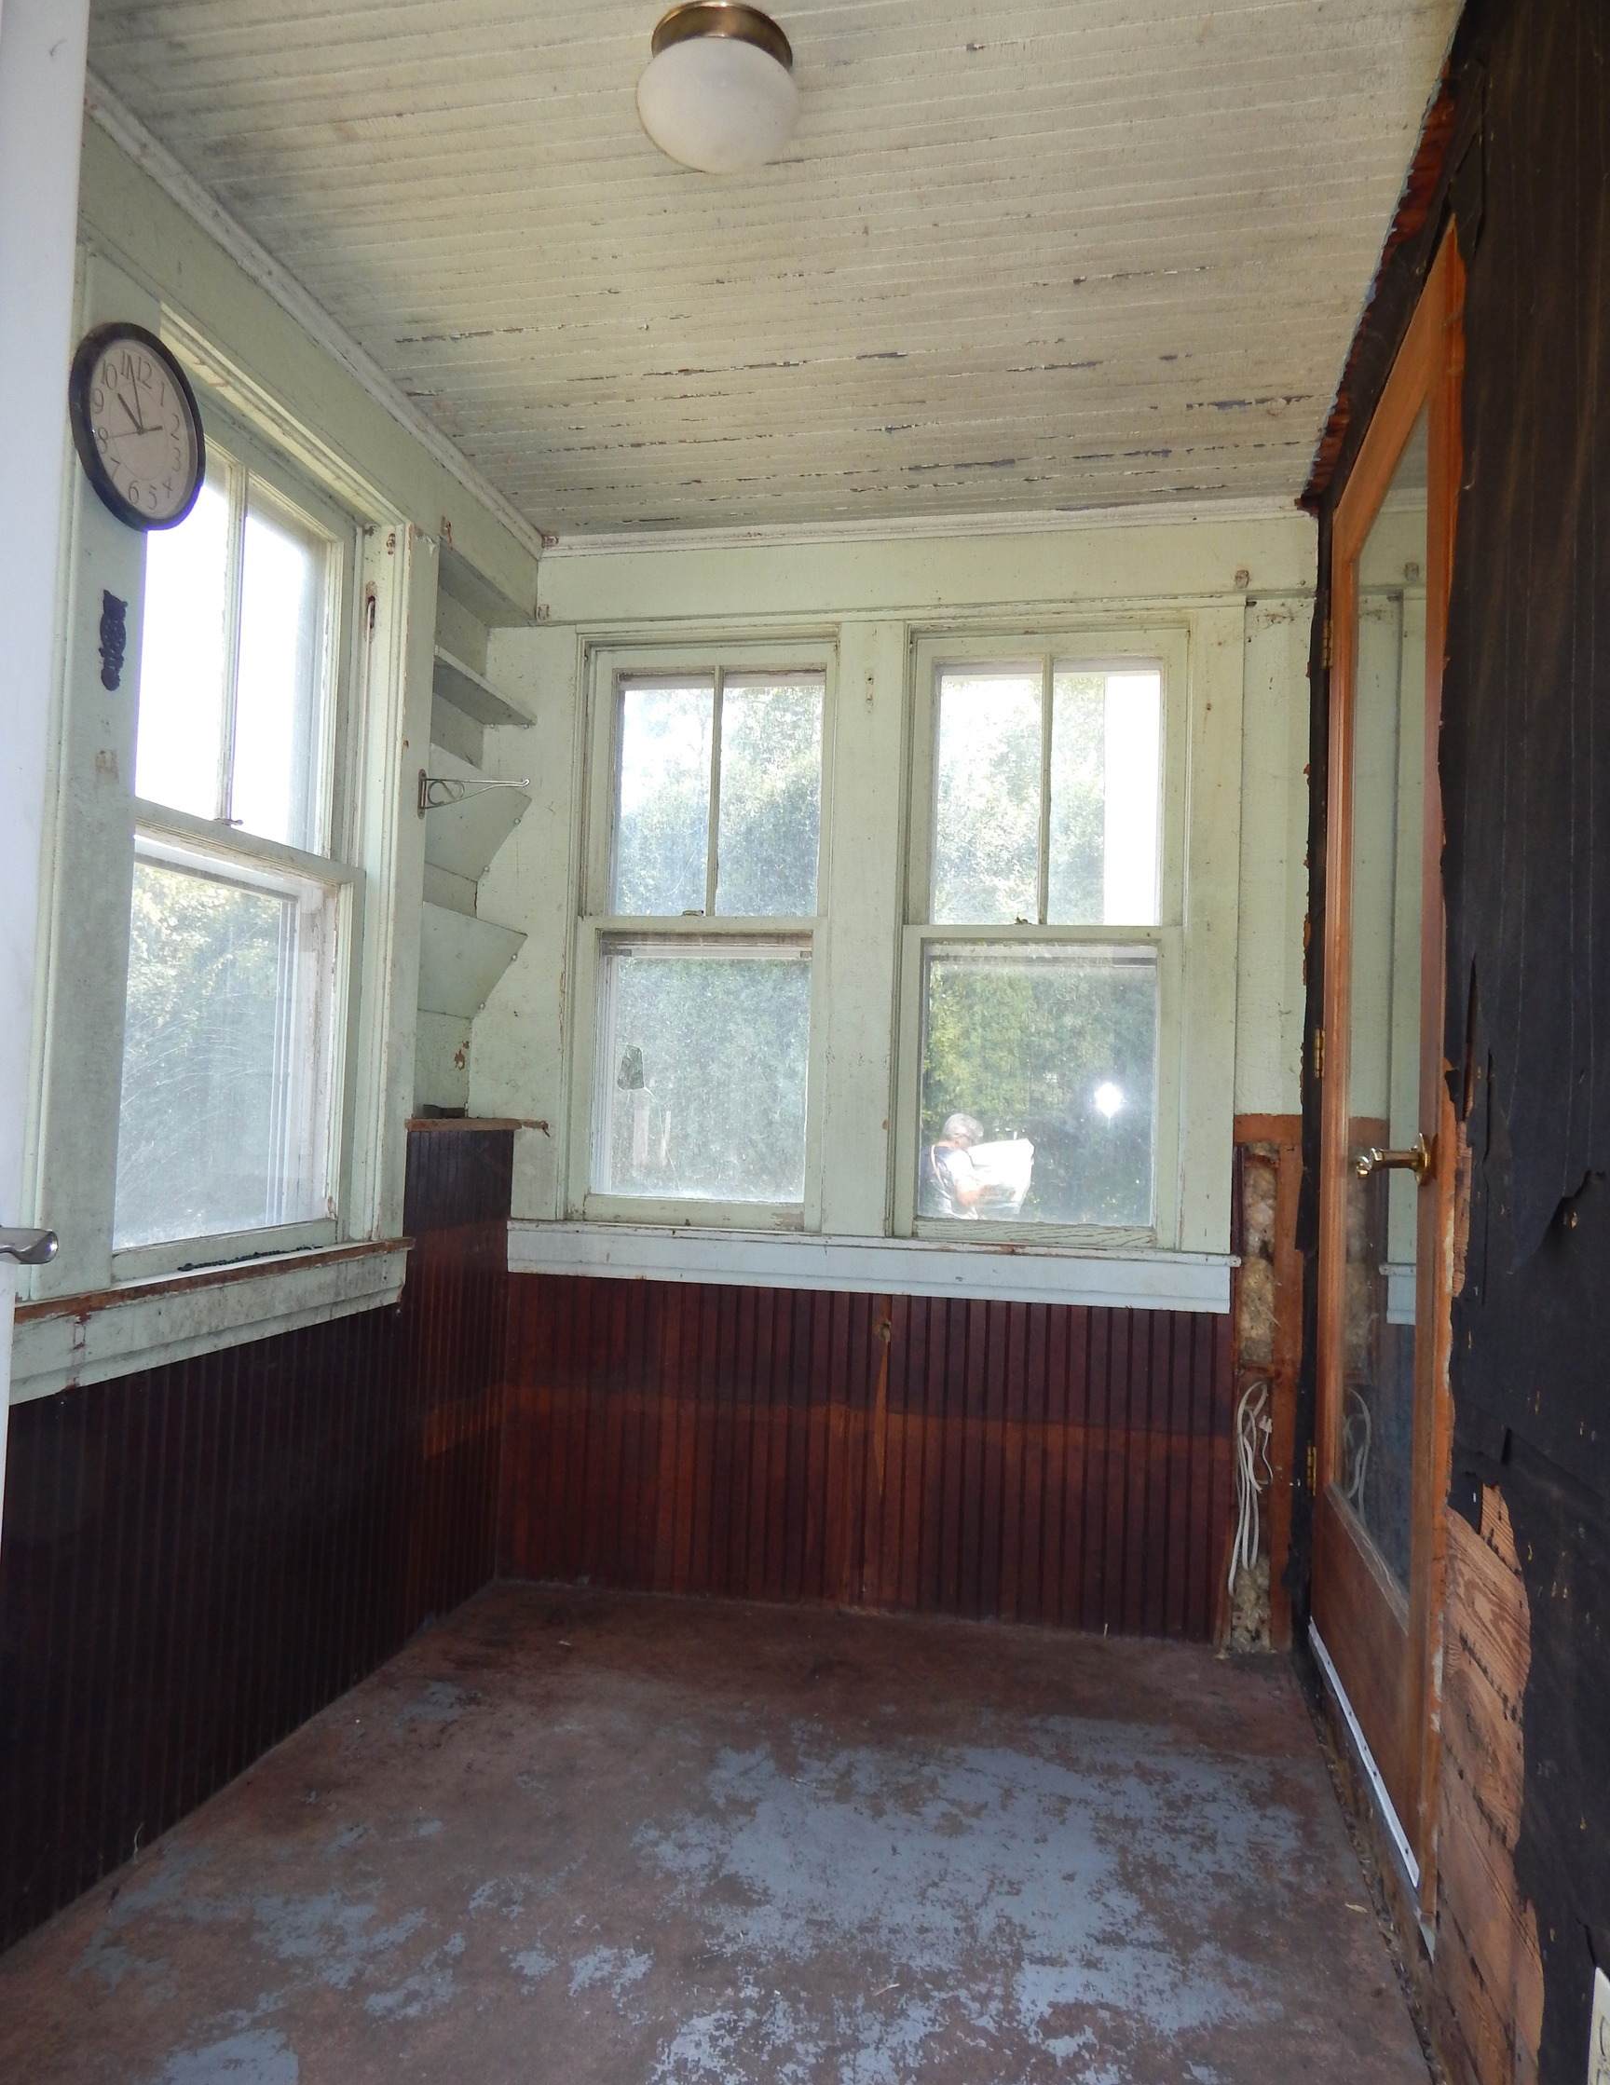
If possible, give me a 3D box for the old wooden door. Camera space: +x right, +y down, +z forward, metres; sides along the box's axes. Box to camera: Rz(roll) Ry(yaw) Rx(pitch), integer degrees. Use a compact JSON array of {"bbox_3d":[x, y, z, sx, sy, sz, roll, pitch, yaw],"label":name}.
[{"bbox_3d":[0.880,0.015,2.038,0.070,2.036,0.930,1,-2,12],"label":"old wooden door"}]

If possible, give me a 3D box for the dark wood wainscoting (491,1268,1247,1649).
[{"bbox_3d":[0.088,0.854,2.856,1.518,0.658,0.030,1,-2,12],"label":"dark wood wainscoting"}]

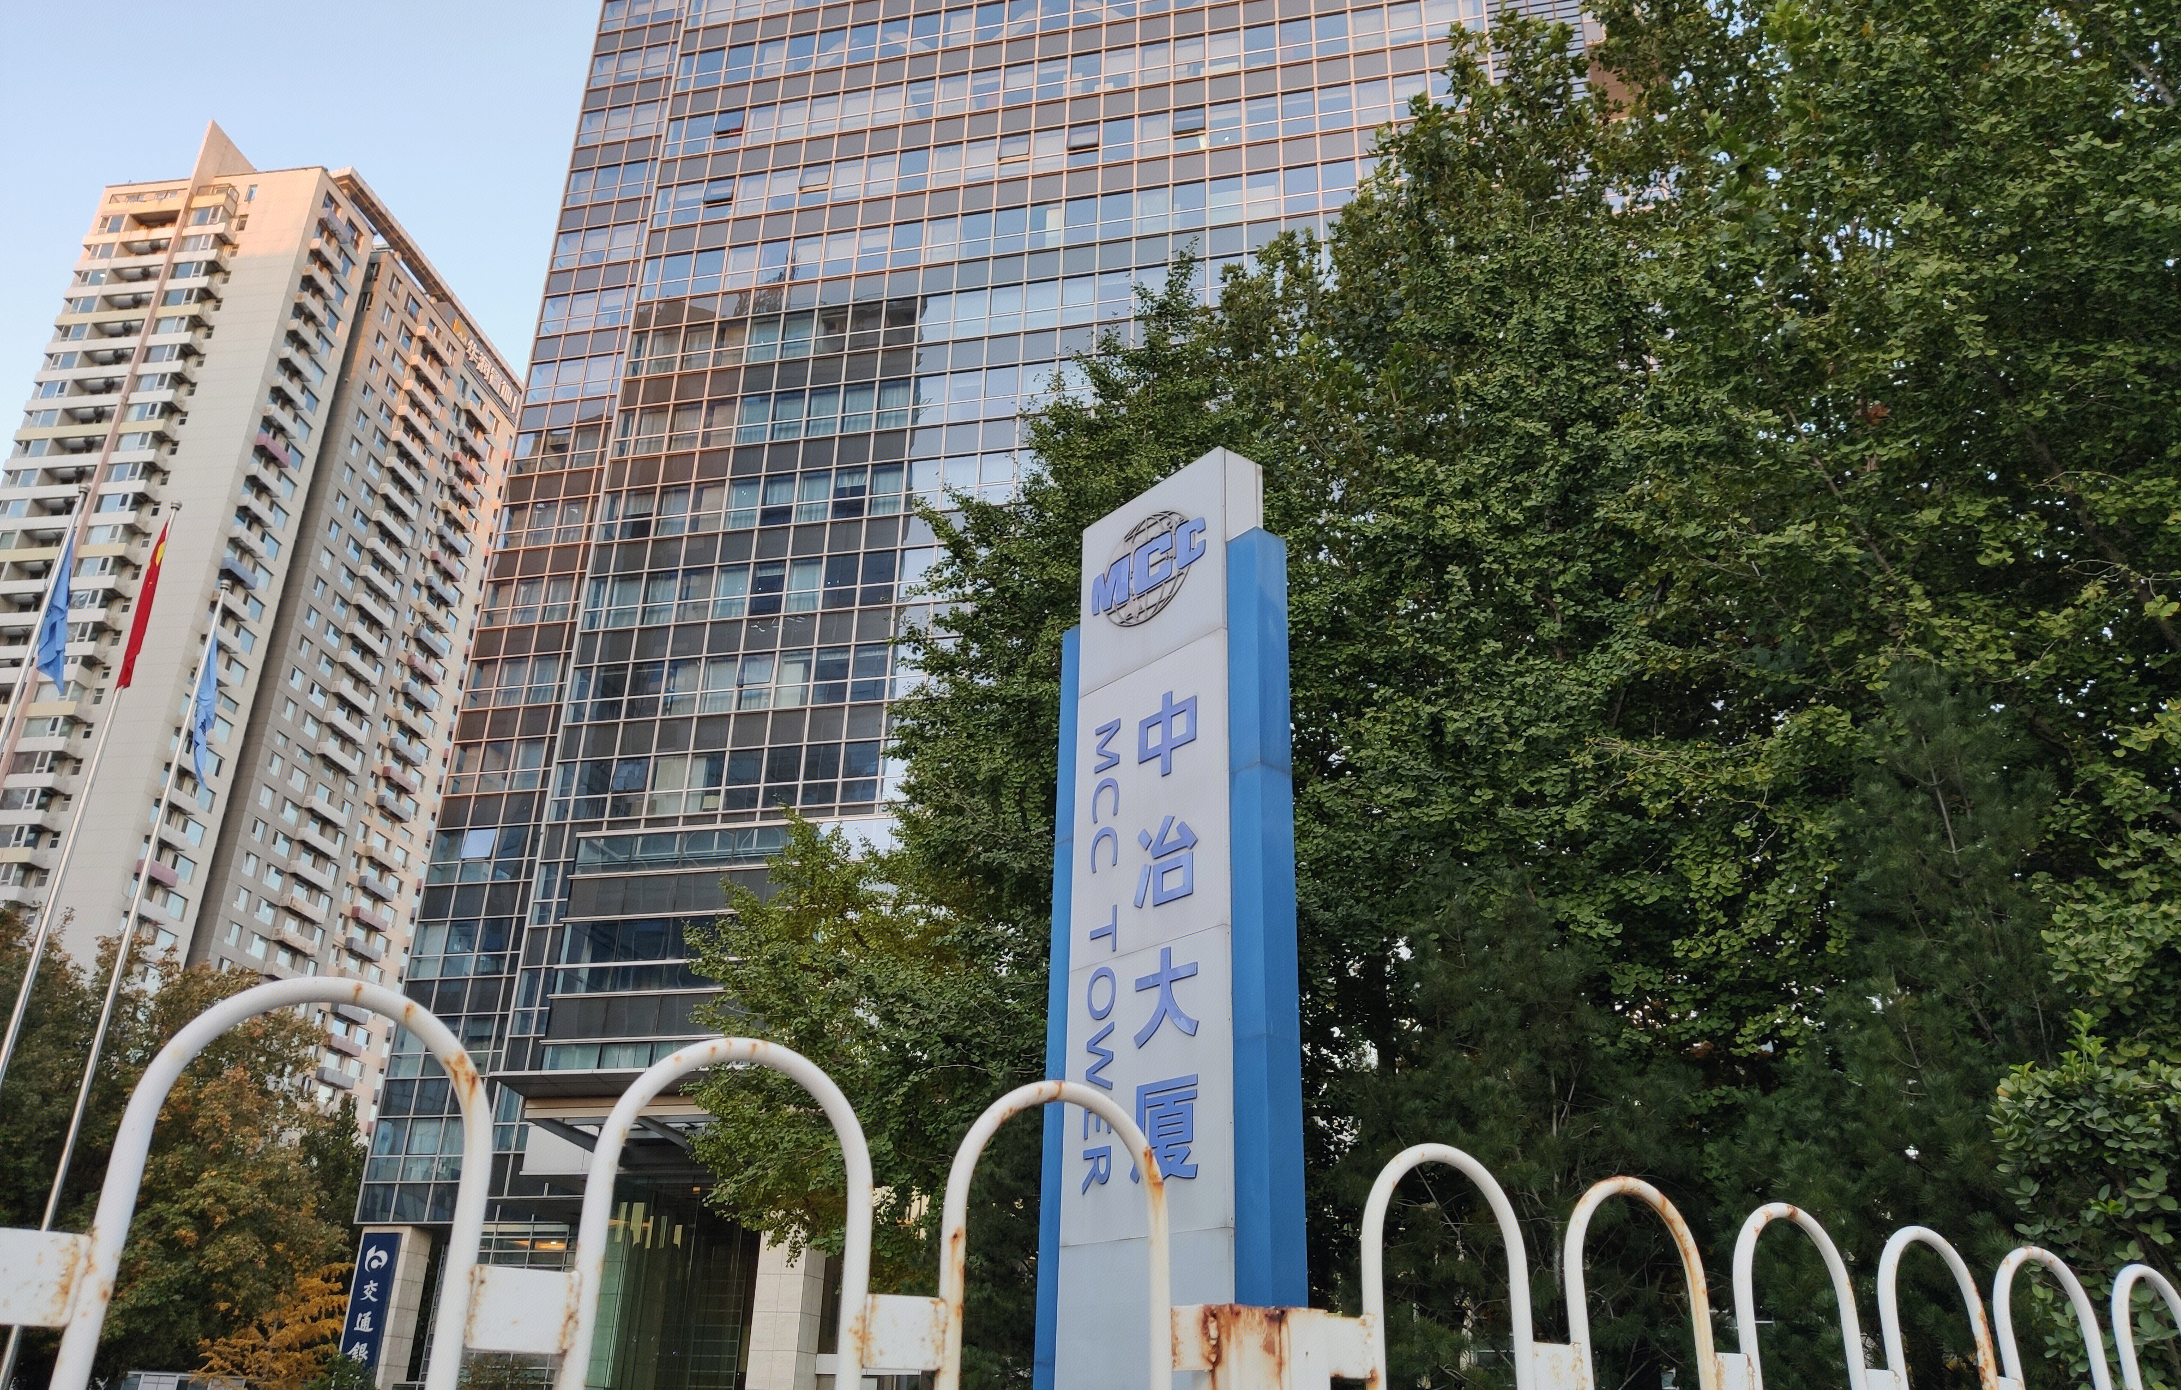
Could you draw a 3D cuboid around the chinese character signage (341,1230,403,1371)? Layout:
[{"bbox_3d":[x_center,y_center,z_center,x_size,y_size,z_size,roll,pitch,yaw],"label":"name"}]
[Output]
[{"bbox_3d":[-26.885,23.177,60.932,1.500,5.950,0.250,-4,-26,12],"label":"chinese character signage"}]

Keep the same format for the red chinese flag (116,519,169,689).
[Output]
[{"bbox_3d":[-15.148,-1.466,26.295,0.280,3.020,0.280,17,-29,-30],"label":"red chinese flag"}]

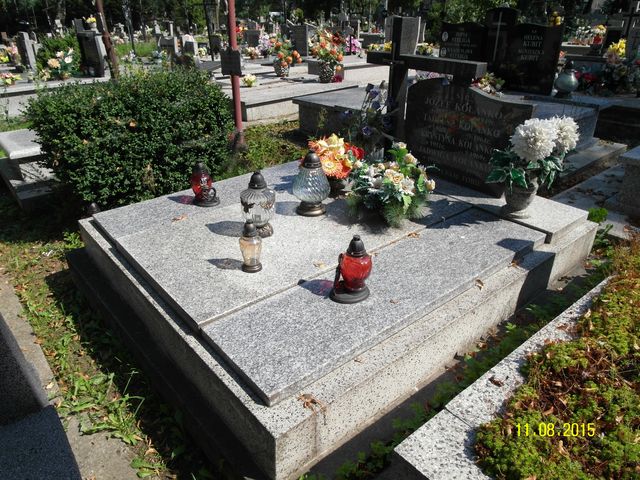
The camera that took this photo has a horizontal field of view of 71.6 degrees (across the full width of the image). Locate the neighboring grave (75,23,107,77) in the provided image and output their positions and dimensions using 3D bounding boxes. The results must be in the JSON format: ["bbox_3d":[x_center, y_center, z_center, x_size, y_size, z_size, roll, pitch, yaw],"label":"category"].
[{"bbox_3d":[-3.702,-3.043,7.261,0.440,0.710,0.140,14,30,24],"label":"neighboring grave"}]

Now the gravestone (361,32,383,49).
[{"bbox_3d":[1.946,-7.309,16.280,0.400,0.540,0.900,-20,34,-36],"label":"gravestone"}]

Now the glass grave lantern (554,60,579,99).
[{"bbox_3d":[2.824,-1.838,5.085,0.245,0.395,0.245,-19,33,-35],"label":"glass grave lantern"}]

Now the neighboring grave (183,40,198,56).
[{"bbox_3d":[-3.544,-5.273,12.150,0.150,0.470,0.550,-20,34,-36],"label":"neighboring grave"}]

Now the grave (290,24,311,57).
[{"bbox_3d":[-0.499,-4.859,10.851,0.100,0.679,0.601,-22,35,-38],"label":"grave"}]

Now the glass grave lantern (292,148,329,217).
[{"bbox_3d":[-0.042,-0.319,2.436,0.205,0.344,0.205,0,27,0],"label":"glass grave lantern"}]

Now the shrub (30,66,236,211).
[{"bbox_3d":[-1.456,-0.858,3.521,1.420,0.920,1.220,-20,34,-36],"label":"shrub"}]

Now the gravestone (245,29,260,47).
[{"bbox_3d":[-1.828,-5.410,12.012,0.540,0.530,0.100,24,34,37],"label":"gravestone"}]

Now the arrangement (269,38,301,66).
[{"bbox_3d":[-0.578,-3.047,7.211,0.532,0.409,0.452,11,28,18],"label":"arrangement"}]

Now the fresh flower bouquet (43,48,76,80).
[{"bbox_3d":[-4.110,-2.769,7.000,0.470,0.480,0.400,-13,30,-26],"label":"fresh flower bouquet"}]

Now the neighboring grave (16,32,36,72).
[{"bbox_3d":[-6.171,-3.938,9.280,0.600,0.726,0.130,24,35,39],"label":"neighboring grave"}]

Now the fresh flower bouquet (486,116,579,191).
[{"bbox_3d":[1.107,-0.451,2.312,0.440,0.360,0.380,13,29,23],"label":"fresh flower bouquet"}]

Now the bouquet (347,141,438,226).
[{"bbox_3d":[0.400,-0.320,2.422,0.480,0.360,0.400,5,27,9],"label":"bouquet"}]

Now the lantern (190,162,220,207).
[{"bbox_3d":[-0.675,-0.331,2.574,0.155,0.238,0.140,-5,27,-11],"label":"lantern"}]

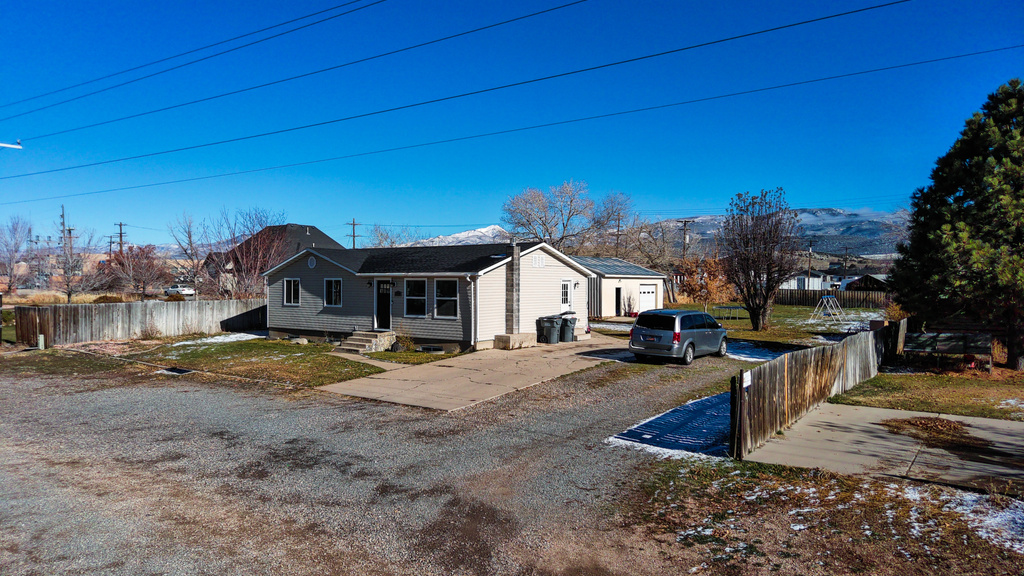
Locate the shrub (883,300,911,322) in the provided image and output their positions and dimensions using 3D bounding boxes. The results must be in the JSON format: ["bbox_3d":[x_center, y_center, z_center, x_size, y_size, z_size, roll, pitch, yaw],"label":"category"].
[{"bbox_3d":[20.388,1.503,36.008,1.587,1.684,1.587,0,0,0],"label":"shrub"}]

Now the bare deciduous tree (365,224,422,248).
[{"bbox_3d":[-13.219,-2.791,75.987,6.479,8.827,6.479,0,0,0],"label":"bare deciduous tree"}]

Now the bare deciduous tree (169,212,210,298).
[{"bbox_3d":[-27.485,-2.275,57.987,3.236,8.265,3.600,0,0,-25],"label":"bare deciduous tree"}]

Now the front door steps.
[{"bbox_3d":[-5.980,2.193,27.630,1.620,0.740,1.980,1,1,33],"label":"front door steps"}]

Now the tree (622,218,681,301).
[{"bbox_3d":[17.437,-3.361,84.979,7.100,10.560,7.000,0,0,12],"label":"tree"}]

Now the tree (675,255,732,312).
[{"bbox_3d":[15.048,-0.156,52.499,4.861,4.704,4.861,0,0,0],"label":"tree"}]

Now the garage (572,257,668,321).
[{"bbox_3d":[6.120,-0.260,55.200,9.000,4.650,10.700,1,1,36],"label":"garage"}]

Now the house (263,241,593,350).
[{"bbox_3d":[-4.162,0.198,33.040,13.787,4.312,9.063,1,0,36],"label":"house"}]

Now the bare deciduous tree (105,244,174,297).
[{"bbox_3d":[-32.847,-1.017,59.997,5.105,5.579,5.600,0,0,-29],"label":"bare deciduous tree"}]

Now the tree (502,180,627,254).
[{"bbox_3d":[6.345,-5.508,81.963,14.906,14.816,13.500,0,0,4],"label":"tree"}]

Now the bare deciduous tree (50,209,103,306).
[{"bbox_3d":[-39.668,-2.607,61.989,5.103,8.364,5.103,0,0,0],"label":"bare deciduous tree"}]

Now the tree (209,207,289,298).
[{"bbox_3d":[-17.030,-1.628,43.993,5.173,7.284,5.173,0,0,0],"label":"tree"}]

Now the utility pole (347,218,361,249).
[{"bbox_3d":[-22.007,-3.979,94.976,0.350,11.352,2.600,1,1,38],"label":"utility pole"}]

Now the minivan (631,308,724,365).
[{"bbox_3d":[6.117,1.643,24.484,2.030,1.750,5.150,1,0,36],"label":"minivan"}]

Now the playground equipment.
[{"bbox_3d":[21.760,1.416,46.698,1.650,1.740,4.700,1,1,33],"label":"playground equipment"}]

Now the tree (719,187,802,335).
[{"bbox_3d":[13.596,-1.570,37.492,4.630,7.828,4.630,0,0,0],"label":"tree"}]

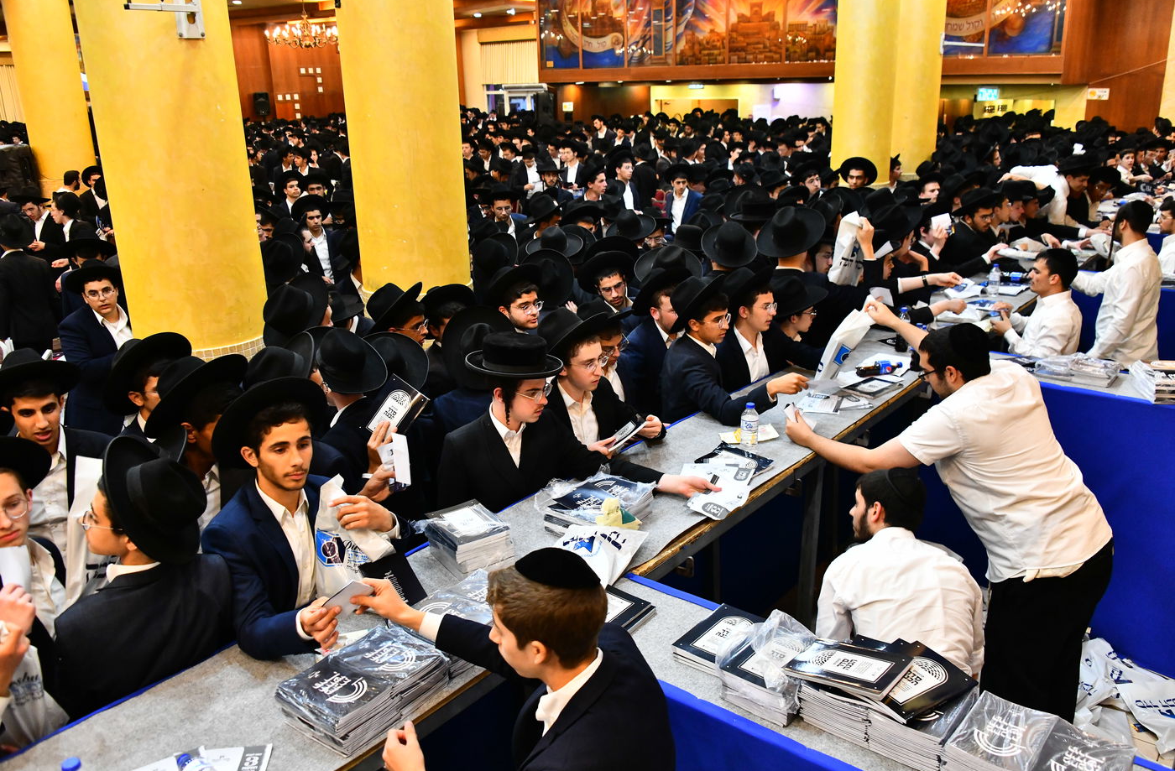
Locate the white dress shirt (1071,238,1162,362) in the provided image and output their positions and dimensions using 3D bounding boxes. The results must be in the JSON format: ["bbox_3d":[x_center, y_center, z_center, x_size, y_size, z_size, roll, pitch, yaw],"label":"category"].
[{"bbox_3d":[2.886,-0.447,5.000,0.500,0.760,0.520,10,20,33],"label":"white dress shirt"}]

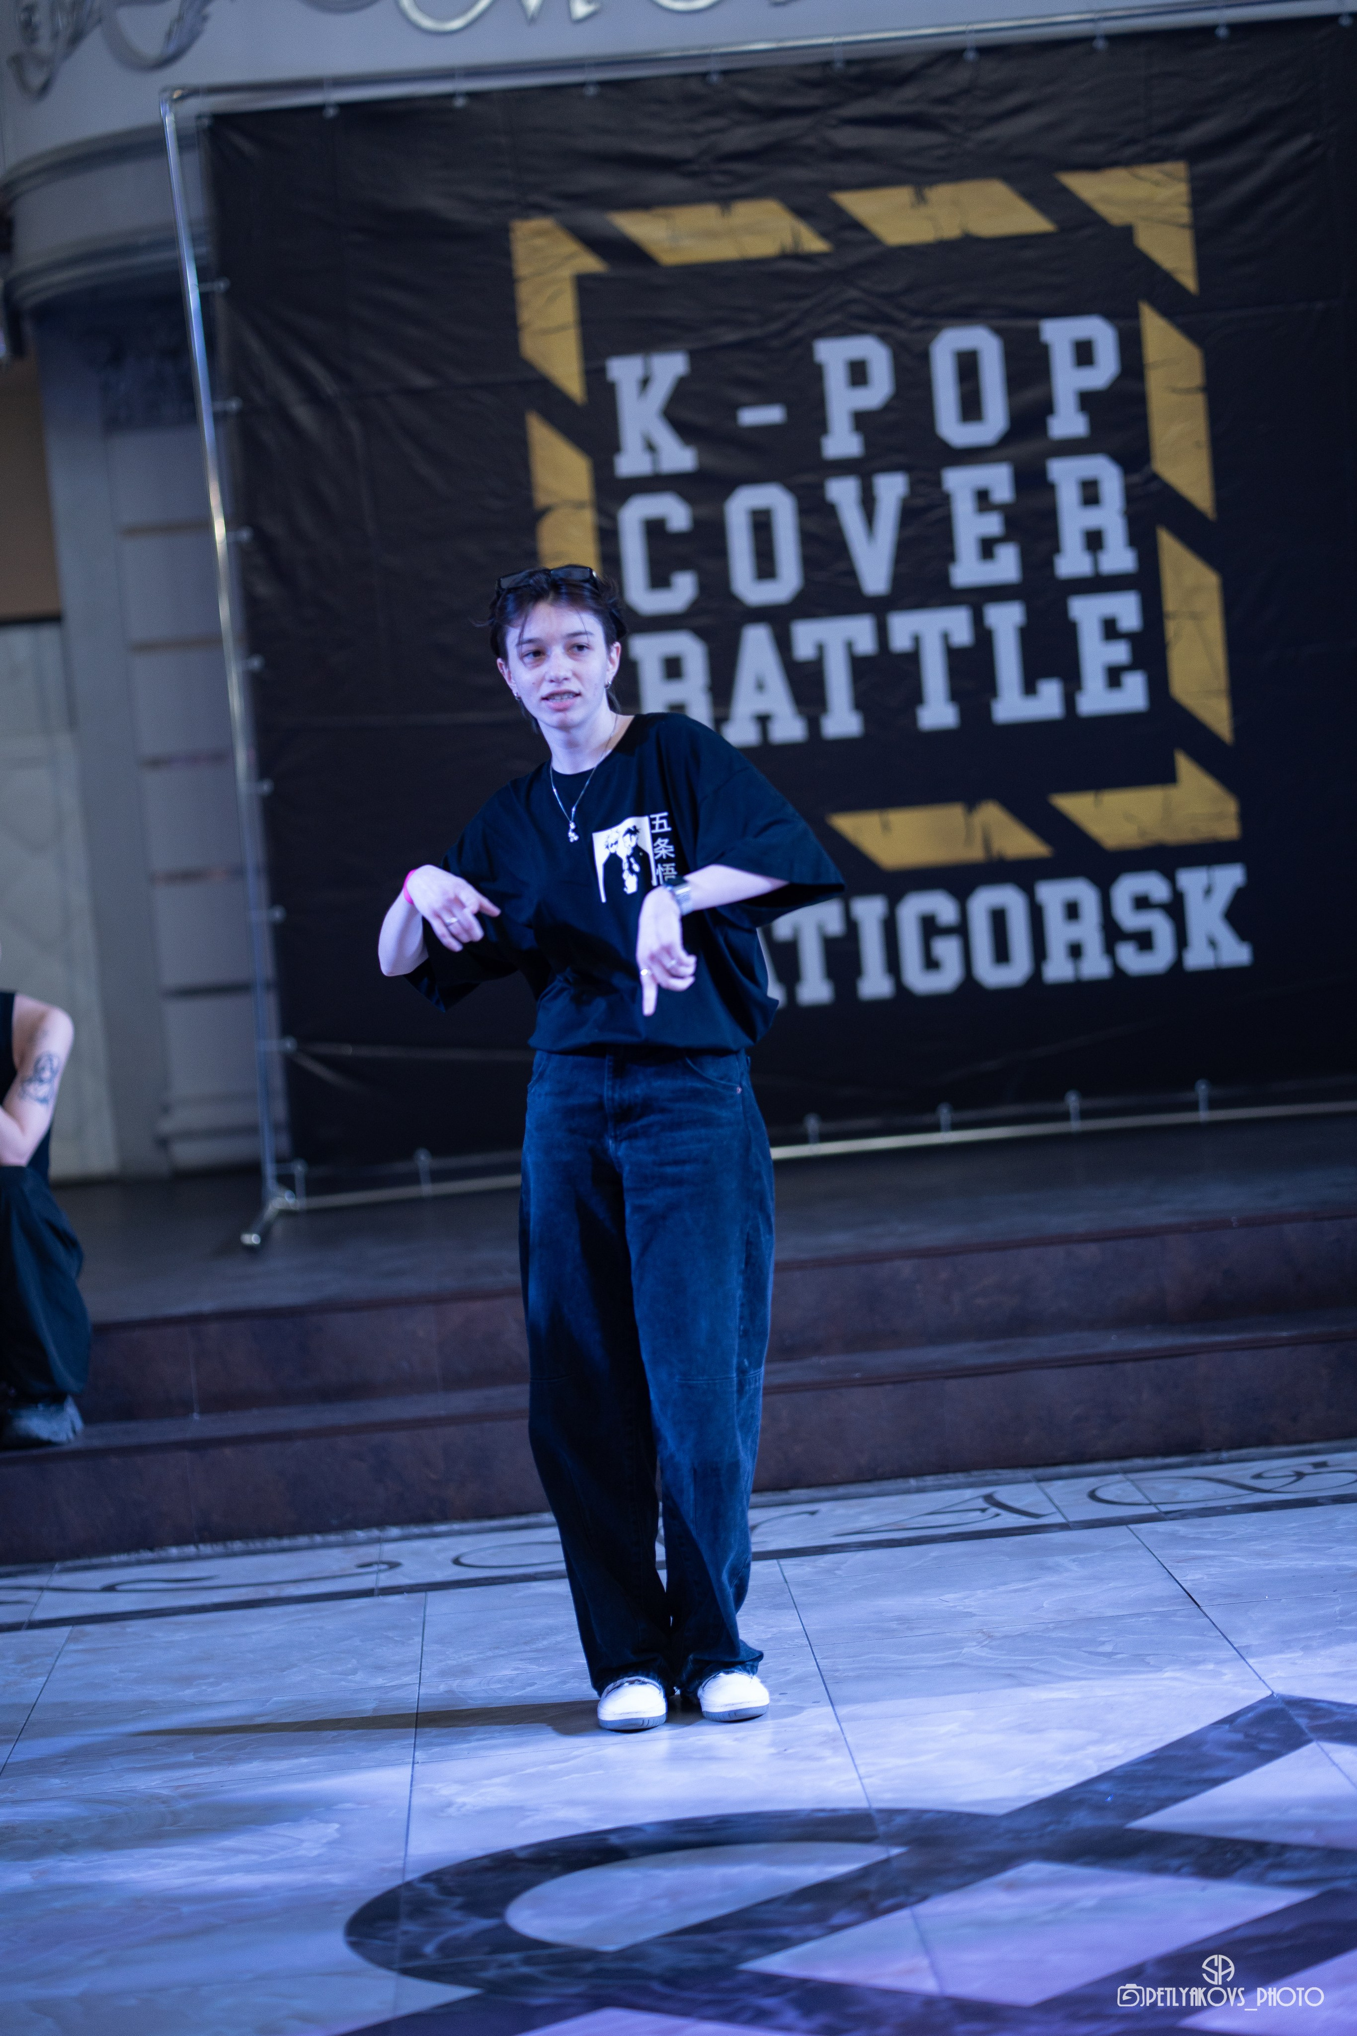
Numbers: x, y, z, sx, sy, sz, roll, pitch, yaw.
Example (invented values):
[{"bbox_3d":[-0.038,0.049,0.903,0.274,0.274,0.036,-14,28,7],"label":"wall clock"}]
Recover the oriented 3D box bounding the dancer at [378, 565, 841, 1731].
[{"bbox_3d":[-0.068,0.180,6.958,0.650,1.670,0.470,-4,3,17],"label":"dancer"}]

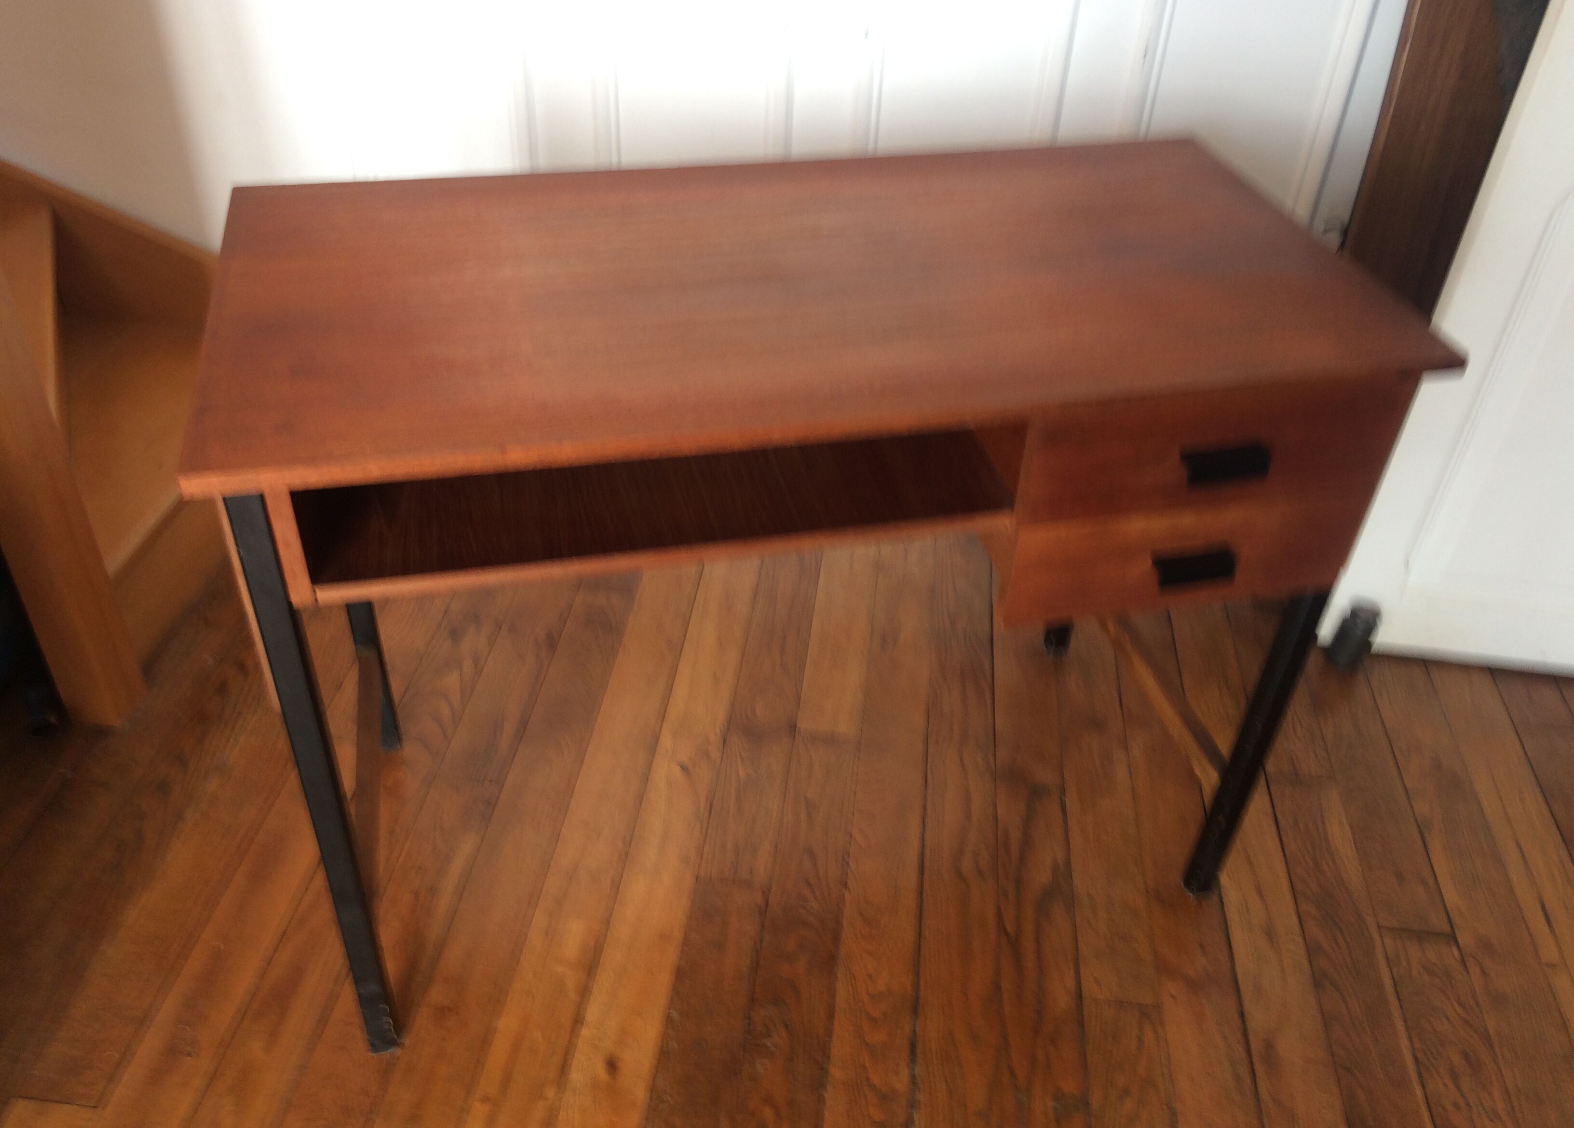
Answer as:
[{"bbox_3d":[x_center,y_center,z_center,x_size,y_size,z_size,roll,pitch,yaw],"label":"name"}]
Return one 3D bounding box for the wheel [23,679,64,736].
[{"bbox_3d":[-0.963,0.187,1.711,0.038,0.068,0.044,-7,39,-13],"label":"wheel"}]

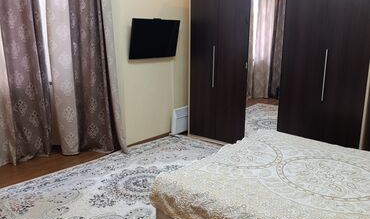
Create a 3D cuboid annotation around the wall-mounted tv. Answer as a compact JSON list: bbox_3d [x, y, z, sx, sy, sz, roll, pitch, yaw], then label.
[{"bbox_3d":[-0.413,-0.973,4.506,0.050,0.517,0.888,24,25,36],"label":"wall-mounted tv"}]

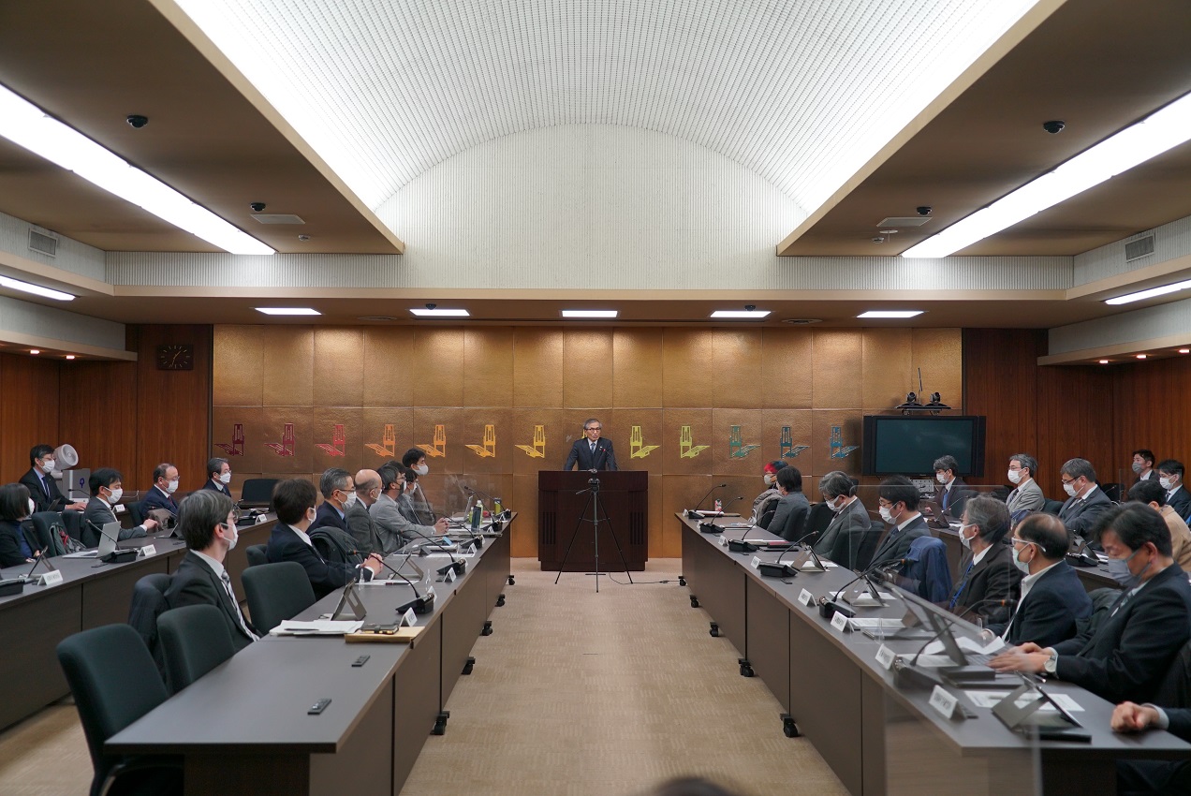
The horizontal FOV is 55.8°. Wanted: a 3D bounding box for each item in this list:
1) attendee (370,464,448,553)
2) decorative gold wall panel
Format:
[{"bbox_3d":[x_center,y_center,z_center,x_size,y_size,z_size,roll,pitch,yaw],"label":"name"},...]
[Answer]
[{"bbox_3d":[-1.388,1.157,8.676,0.790,1.280,0.520,1,-2,-31],"label":"attendee"},{"bbox_3d":[-0.071,0.535,13.620,9.033,2.804,0.070,0,-2,-1],"label":"decorative gold wall panel"}]

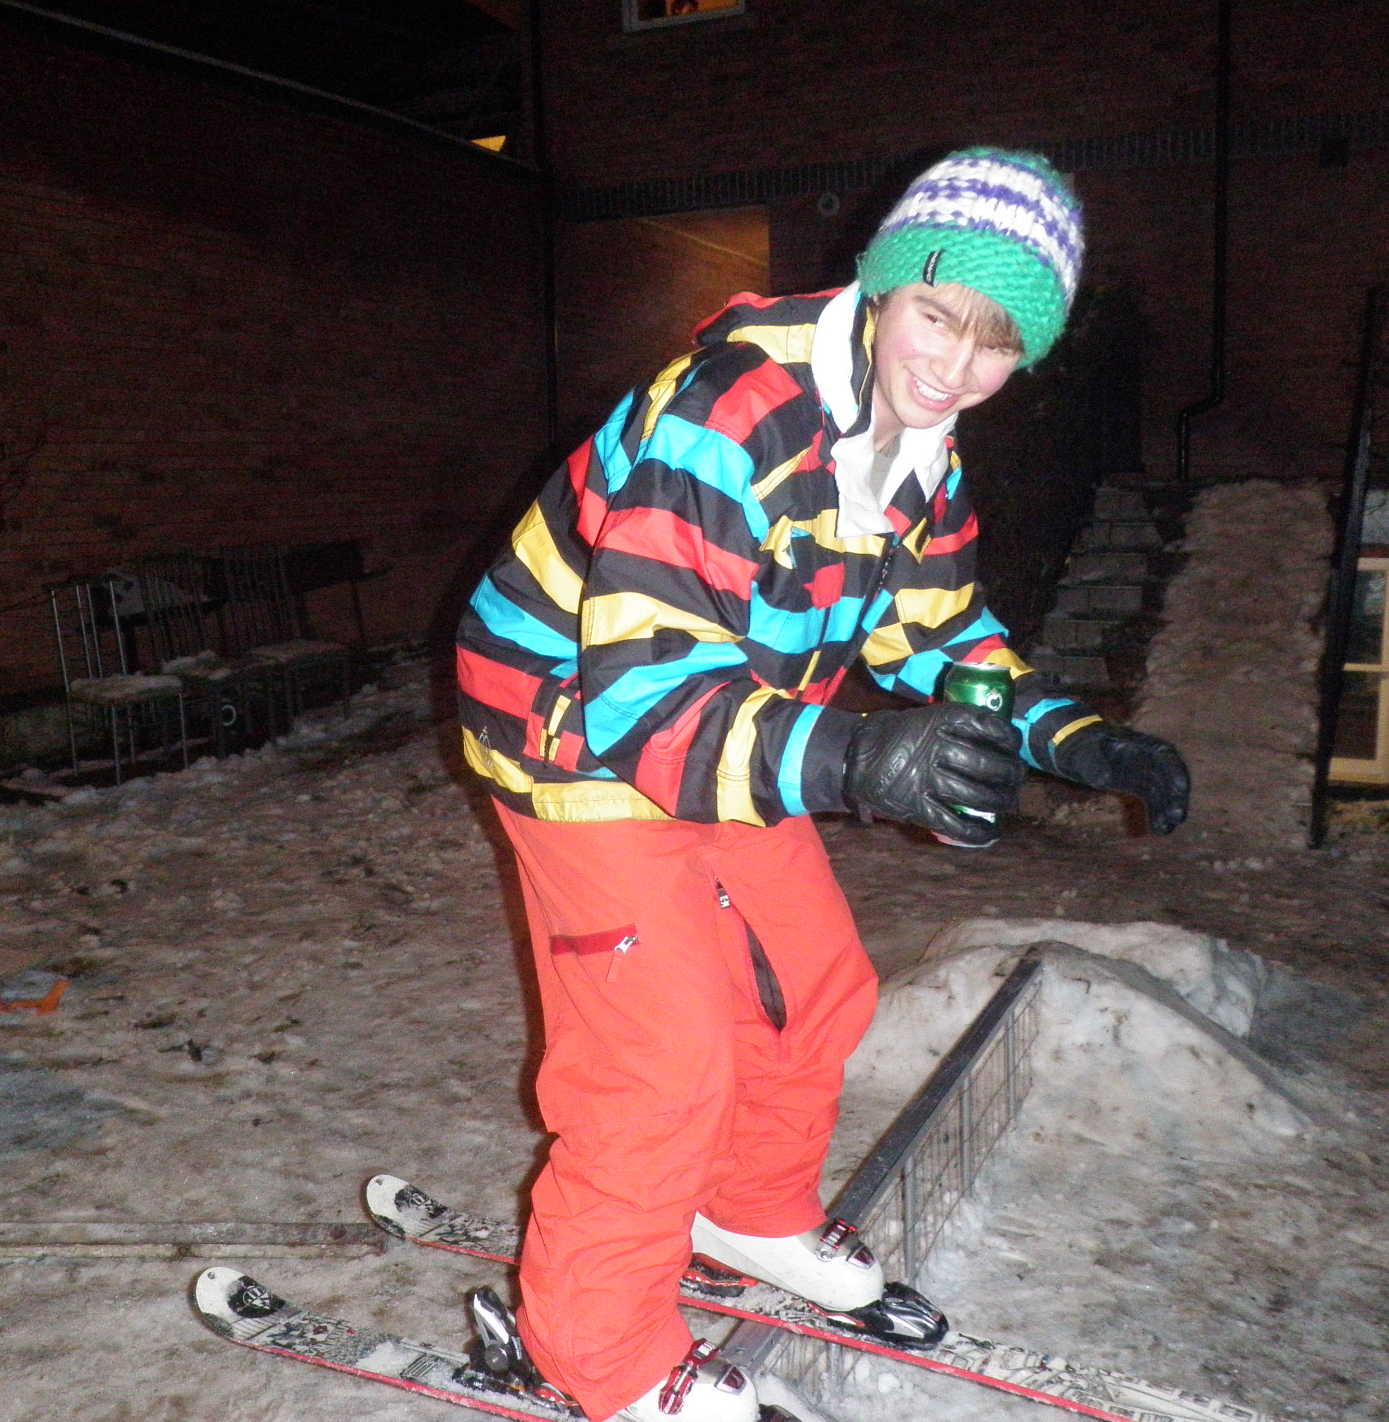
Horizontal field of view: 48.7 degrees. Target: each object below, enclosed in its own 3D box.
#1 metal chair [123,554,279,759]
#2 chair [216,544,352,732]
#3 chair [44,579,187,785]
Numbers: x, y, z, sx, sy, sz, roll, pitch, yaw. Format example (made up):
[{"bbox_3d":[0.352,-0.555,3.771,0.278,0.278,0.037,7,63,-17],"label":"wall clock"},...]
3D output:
[{"bbox_3d":[-2.597,-0.321,8.216,0.480,1.009,0.410,3,10,23],"label":"metal chair"},{"bbox_3d":[-2.352,-0.432,8.885,0.480,1.014,0.420,4,10,30],"label":"chair"},{"bbox_3d":[-2.864,-0.170,7.633,0.460,0.955,0.420,4,10,30],"label":"chair"}]

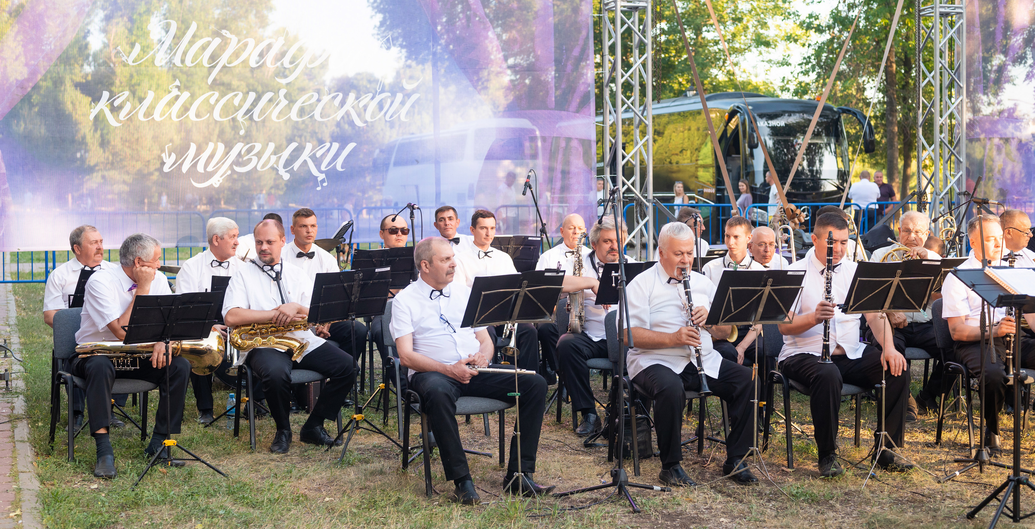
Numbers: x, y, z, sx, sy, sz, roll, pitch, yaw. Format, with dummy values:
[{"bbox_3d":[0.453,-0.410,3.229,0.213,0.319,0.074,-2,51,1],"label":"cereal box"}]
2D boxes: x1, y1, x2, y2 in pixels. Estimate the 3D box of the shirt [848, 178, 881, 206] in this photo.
[{"bbox_3d":[6.466,-1.312,26.800,0.620,0.600,0.360,0,3,14],"label":"shirt"}]

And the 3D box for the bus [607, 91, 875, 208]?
[{"bbox_3d":[3.887,-2.226,36.126,2.600,3.650,12.200,-1,3,-21],"label":"bus"}]

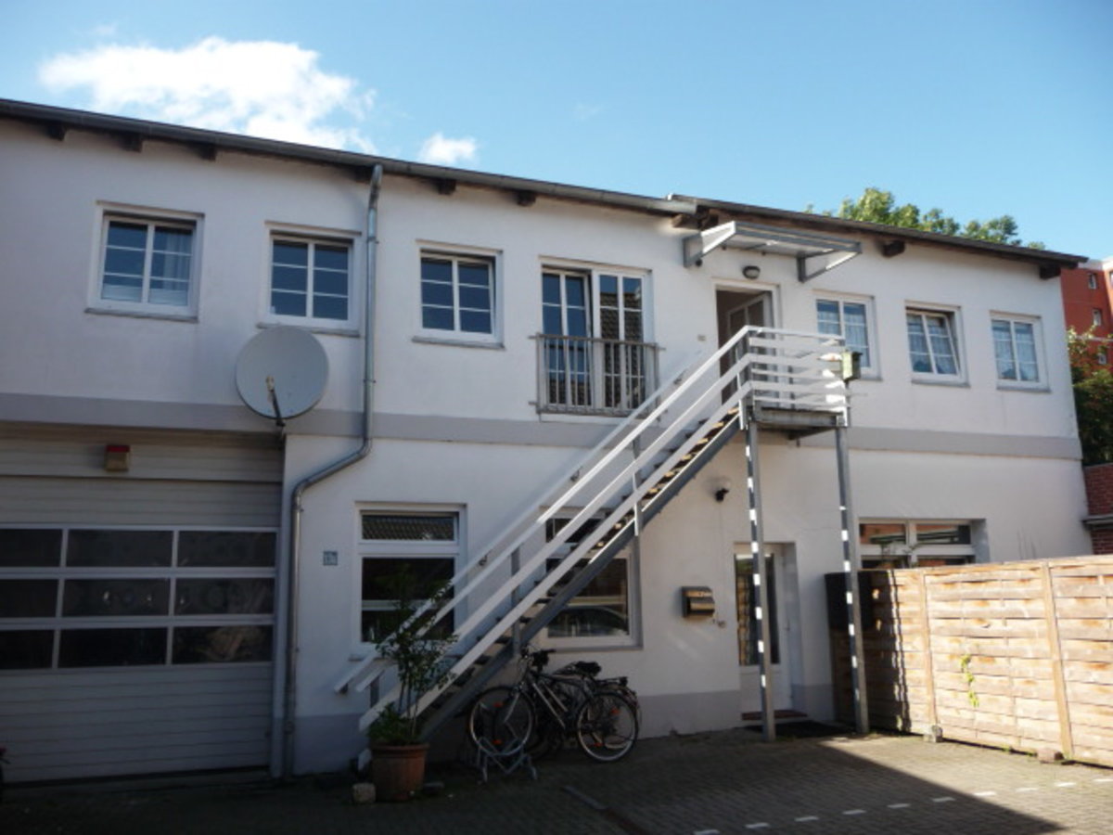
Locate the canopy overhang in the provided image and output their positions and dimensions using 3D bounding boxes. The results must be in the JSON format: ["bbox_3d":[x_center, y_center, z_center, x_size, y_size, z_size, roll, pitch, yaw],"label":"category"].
[{"bbox_3d":[2.794,-2.227,11.698,1.840,0.450,1.290,3,-12,-20],"label":"canopy overhang"}]

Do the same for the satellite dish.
[{"bbox_3d":[-2.880,-0.472,9.328,0.940,1.020,0.500,-1,-19,-1],"label":"satellite dish"}]

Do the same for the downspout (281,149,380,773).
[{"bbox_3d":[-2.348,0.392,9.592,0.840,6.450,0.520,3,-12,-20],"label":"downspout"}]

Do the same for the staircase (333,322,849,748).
[{"bbox_3d":[0.714,1.245,10.295,6.050,4.820,1.060,3,-12,-20],"label":"staircase"}]

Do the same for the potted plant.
[{"bbox_3d":[-1.313,2.376,8.167,0.780,1.950,0.750,3,-12,-20],"label":"potted plant"}]

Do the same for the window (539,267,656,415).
[{"bbox_3d":[0.519,-0.947,11.376,1.500,1.950,0.150,3,-12,-20],"label":"window"}]

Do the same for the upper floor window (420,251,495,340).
[{"bbox_3d":[-1.174,-1.481,10.838,0.950,1.100,0.130,3,-12,-20],"label":"upper floor window"}]

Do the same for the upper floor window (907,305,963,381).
[{"bbox_3d":[5.639,-1.103,13.374,0.950,1.100,0.130,3,-12,-20],"label":"upper floor window"}]

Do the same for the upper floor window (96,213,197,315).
[{"bbox_3d":[-4.384,-1.660,9.643,0.950,1.100,0.130,3,-12,-20],"label":"upper floor window"}]

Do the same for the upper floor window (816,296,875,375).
[{"bbox_3d":[4.128,-1.187,12.812,0.950,1.100,0.130,3,-12,-20],"label":"upper floor window"}]

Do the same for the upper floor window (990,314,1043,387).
[{"bbox_3d":[7.146,-1.019,13.935,0.950,1.100,0.130,3,-12,-20],"label":"upper floor window"}]

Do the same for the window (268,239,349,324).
[{"bbox_3d":[-2.784,-1.571,10.239,0.950,1.100,0.130,3,-12,-20],"label":"window"}]

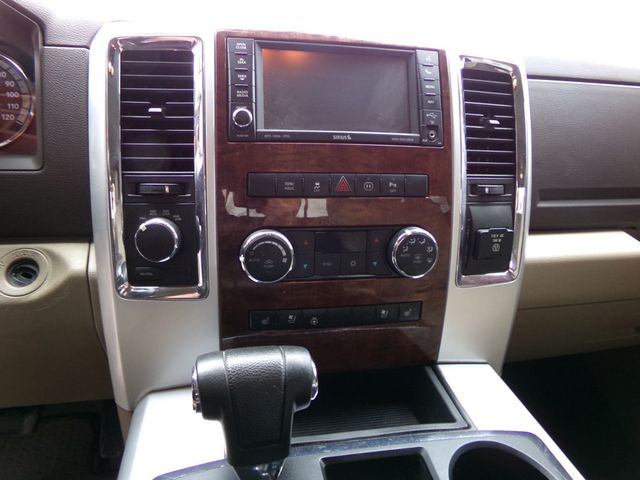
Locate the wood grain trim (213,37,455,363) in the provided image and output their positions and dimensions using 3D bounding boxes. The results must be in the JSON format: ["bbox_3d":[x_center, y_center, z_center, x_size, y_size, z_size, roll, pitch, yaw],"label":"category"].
[{"bbox_3d":[0.018,-0.030,0.457,0.238,0.337,0.058,-1,7,-12],"label":"wood grain trim"}]

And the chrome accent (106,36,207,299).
[{"bbox_3d":[-0.151,-0.067,0.417,0.090,0.247,0.034,-1,4,1],"label":"chrome accent"}]

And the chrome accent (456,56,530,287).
[{"bbox_3d":[0.188,-0.073,0.487,0.090,0.246,0.034,-2,4,-24],"label":"chrome accent"}]

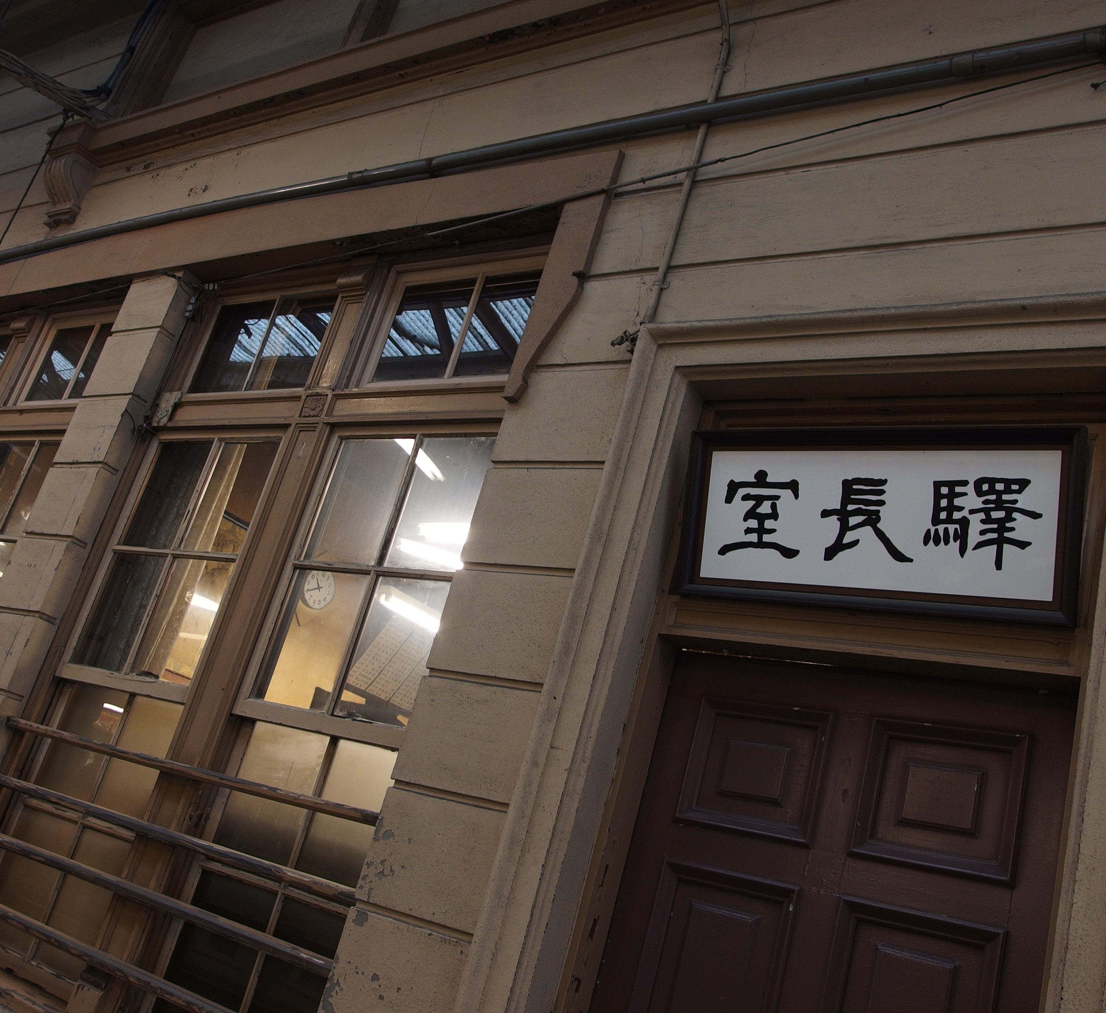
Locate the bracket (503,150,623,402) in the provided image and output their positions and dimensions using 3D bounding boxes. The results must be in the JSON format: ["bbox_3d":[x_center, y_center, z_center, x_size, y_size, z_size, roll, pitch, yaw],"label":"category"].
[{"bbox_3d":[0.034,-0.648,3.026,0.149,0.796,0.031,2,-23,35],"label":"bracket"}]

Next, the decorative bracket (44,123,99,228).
[{"bbox_3d":[-2.214,-1.492,4.947,0.275,0.426,0.165,2,-23,35],"label":"decorative bracket"}]

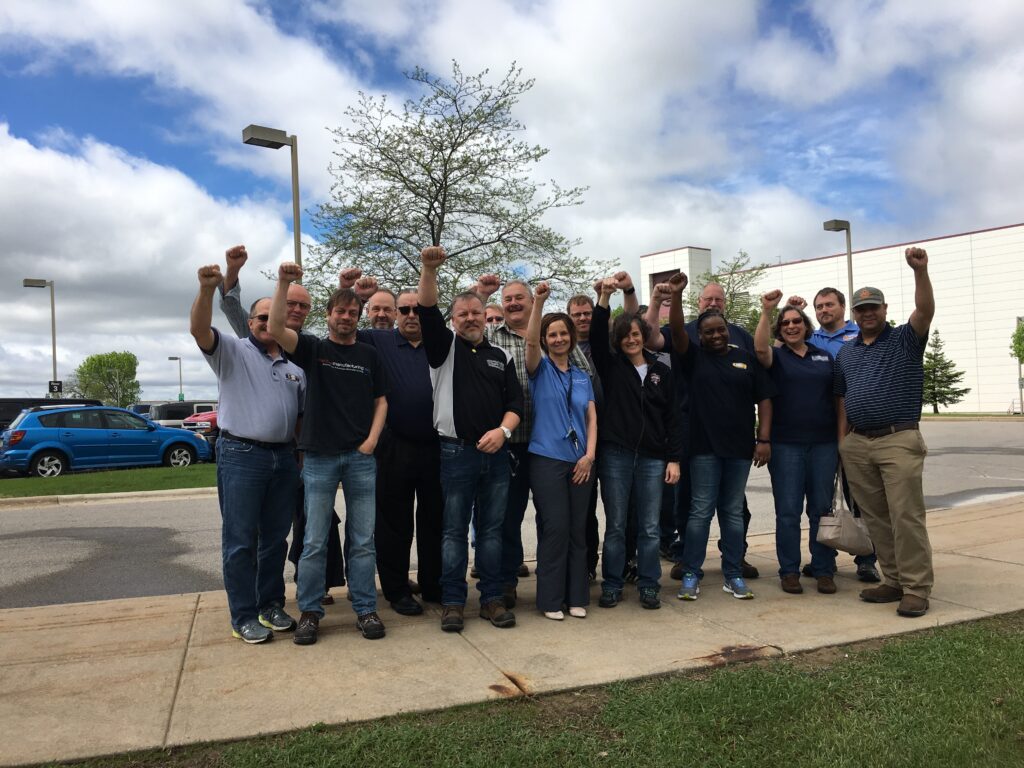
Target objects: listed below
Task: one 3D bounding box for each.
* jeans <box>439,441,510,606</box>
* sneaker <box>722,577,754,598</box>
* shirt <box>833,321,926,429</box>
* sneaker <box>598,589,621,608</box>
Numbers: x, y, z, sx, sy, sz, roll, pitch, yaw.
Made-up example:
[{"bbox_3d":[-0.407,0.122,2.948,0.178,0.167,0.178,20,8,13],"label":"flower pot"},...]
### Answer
[{"bbox_3d":[-0.203,0.738,4.640,0.400,0.890,0.310,-2,-1,-19],"label":"jeans"},{"bbox_3d":[1.305,1.156,4.960,0.105,0.115,0.270,-2,-1,-15],"label":"sneaker"},{"bbox_3d":[1.990,-0.040,4.620,0.510,0.600,0.330,-3,-1,37],"label":"shirt"},{"bbox_3d":[0.568,1.223,4.980,0.098,0.105,0.260,-2,-1,19],"label":"sneaker"}]

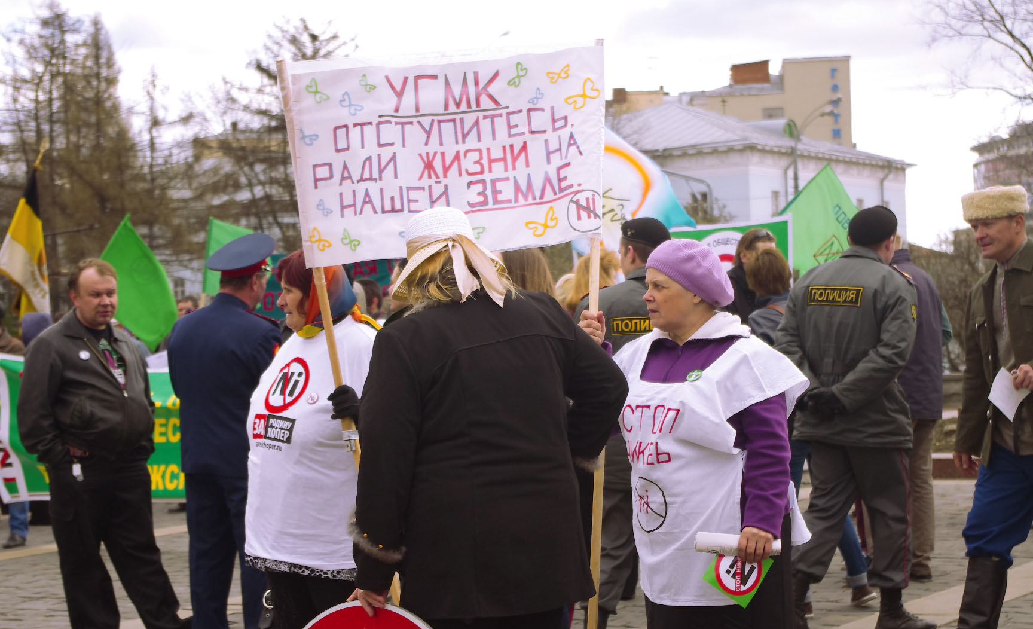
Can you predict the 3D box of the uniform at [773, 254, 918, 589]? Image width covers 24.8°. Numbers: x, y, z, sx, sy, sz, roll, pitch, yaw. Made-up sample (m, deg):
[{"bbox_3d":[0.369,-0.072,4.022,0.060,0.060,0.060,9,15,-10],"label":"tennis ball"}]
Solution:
[{"bbox_3d":[1.352,0.418,9.600,0.560,1.410,0.420,0,1,36],"label":"uniform"}]

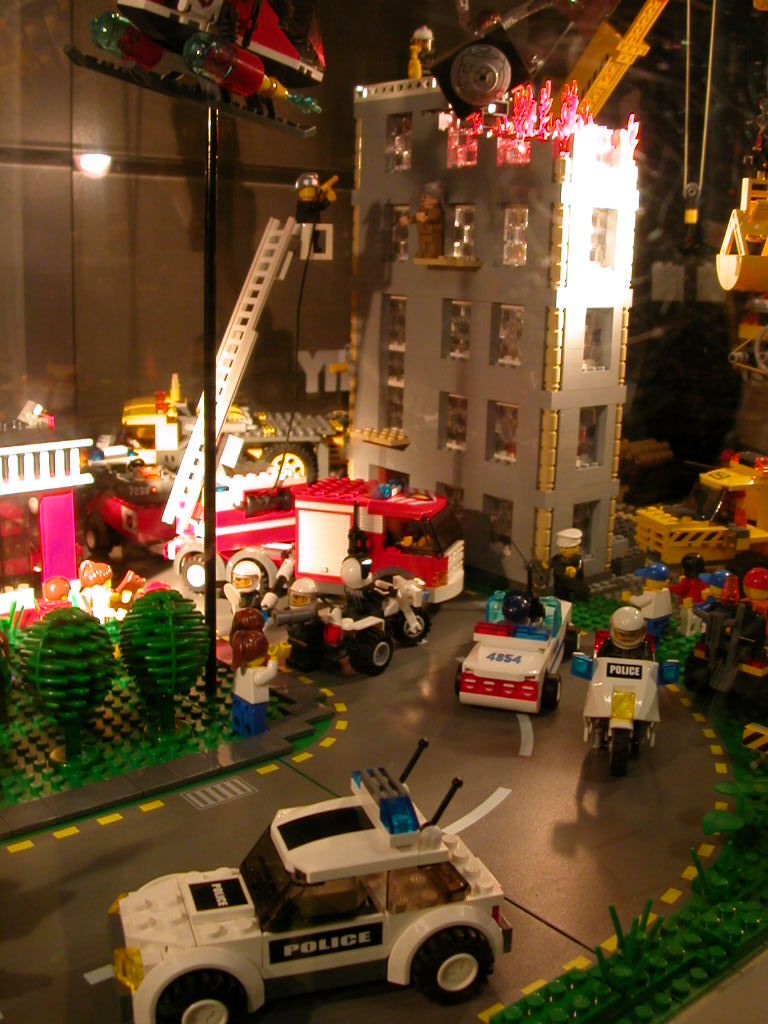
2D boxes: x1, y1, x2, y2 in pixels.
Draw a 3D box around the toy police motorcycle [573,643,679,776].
[{"bbox_3d":[0.093,0.073,0.433,0.041,0.043,0.063,4,13,8],"label":"toy police motorcycle"}]

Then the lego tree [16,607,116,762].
[{"bbox_3d":[-0.115,0.067,0.401,0.036,0.061,0.036,2,13,0],"label":"lego tree"}]

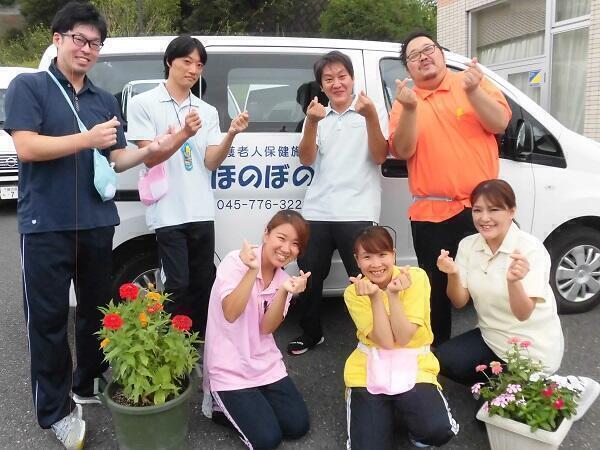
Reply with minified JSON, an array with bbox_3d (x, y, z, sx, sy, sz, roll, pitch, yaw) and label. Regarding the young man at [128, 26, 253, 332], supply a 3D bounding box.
[{"bbox_3d":[-0.571,-0.062,2.095,0.540,1.670,0.450,-4,7,-25],"label":"young man"}]

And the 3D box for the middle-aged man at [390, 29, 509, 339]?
[{"bbox_3d":[0.758,-0.109,2.163,0.600,1.700,0.520,2,7,22],"label":"middle-aged man"}]

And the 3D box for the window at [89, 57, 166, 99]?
[{"bbox_3d":[-0.917,-0.719,2.292,0.680,0.420,0.070,-2,7,-10],"label":"window"}]

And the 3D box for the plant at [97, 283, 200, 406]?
[{"bbox_3d":[-0.511,0.395,1.422,0.330,0.370,0.310,-3,7,-17],"label":"plant"}]

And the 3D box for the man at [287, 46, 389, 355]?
[{"bbox_3d":[0.194,-0.076,2.206,0.500,1.640,0.420,0,6,3],"label":"man"}]

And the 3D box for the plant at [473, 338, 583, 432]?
[{"bbox_3d":[0.741,0.518,1.368,0.310,0.260,0.330,2,7,26],"label":"plant"}]

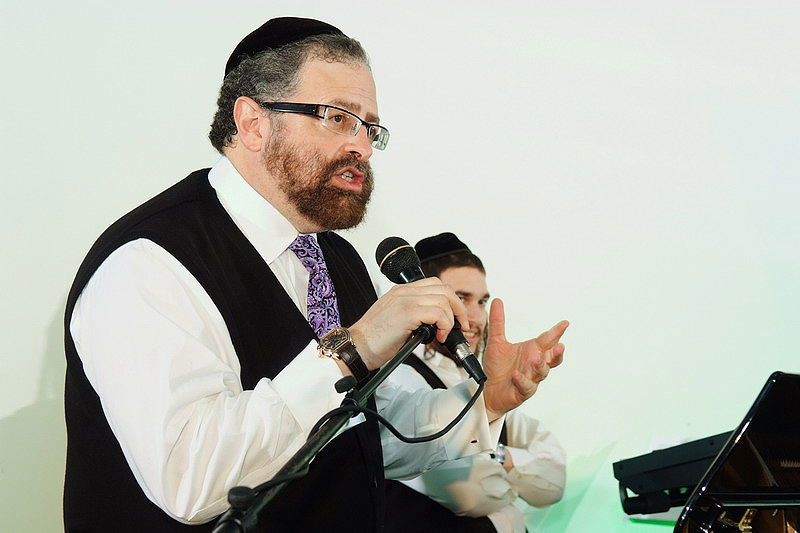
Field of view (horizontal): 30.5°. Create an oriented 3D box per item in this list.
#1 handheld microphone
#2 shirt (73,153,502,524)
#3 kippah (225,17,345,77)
[{"bbox_3d":[0.041,0.054,1.780,0.050,0.217,0.050,-15,-26,-51],"label":"handheld microphone"},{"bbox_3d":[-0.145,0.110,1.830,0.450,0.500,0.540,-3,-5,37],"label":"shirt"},{"bbox_3d":[-0.149,-0.286,1.840,0.165,0.058,0.162,-24,-10,37],"label":"kippah"}]

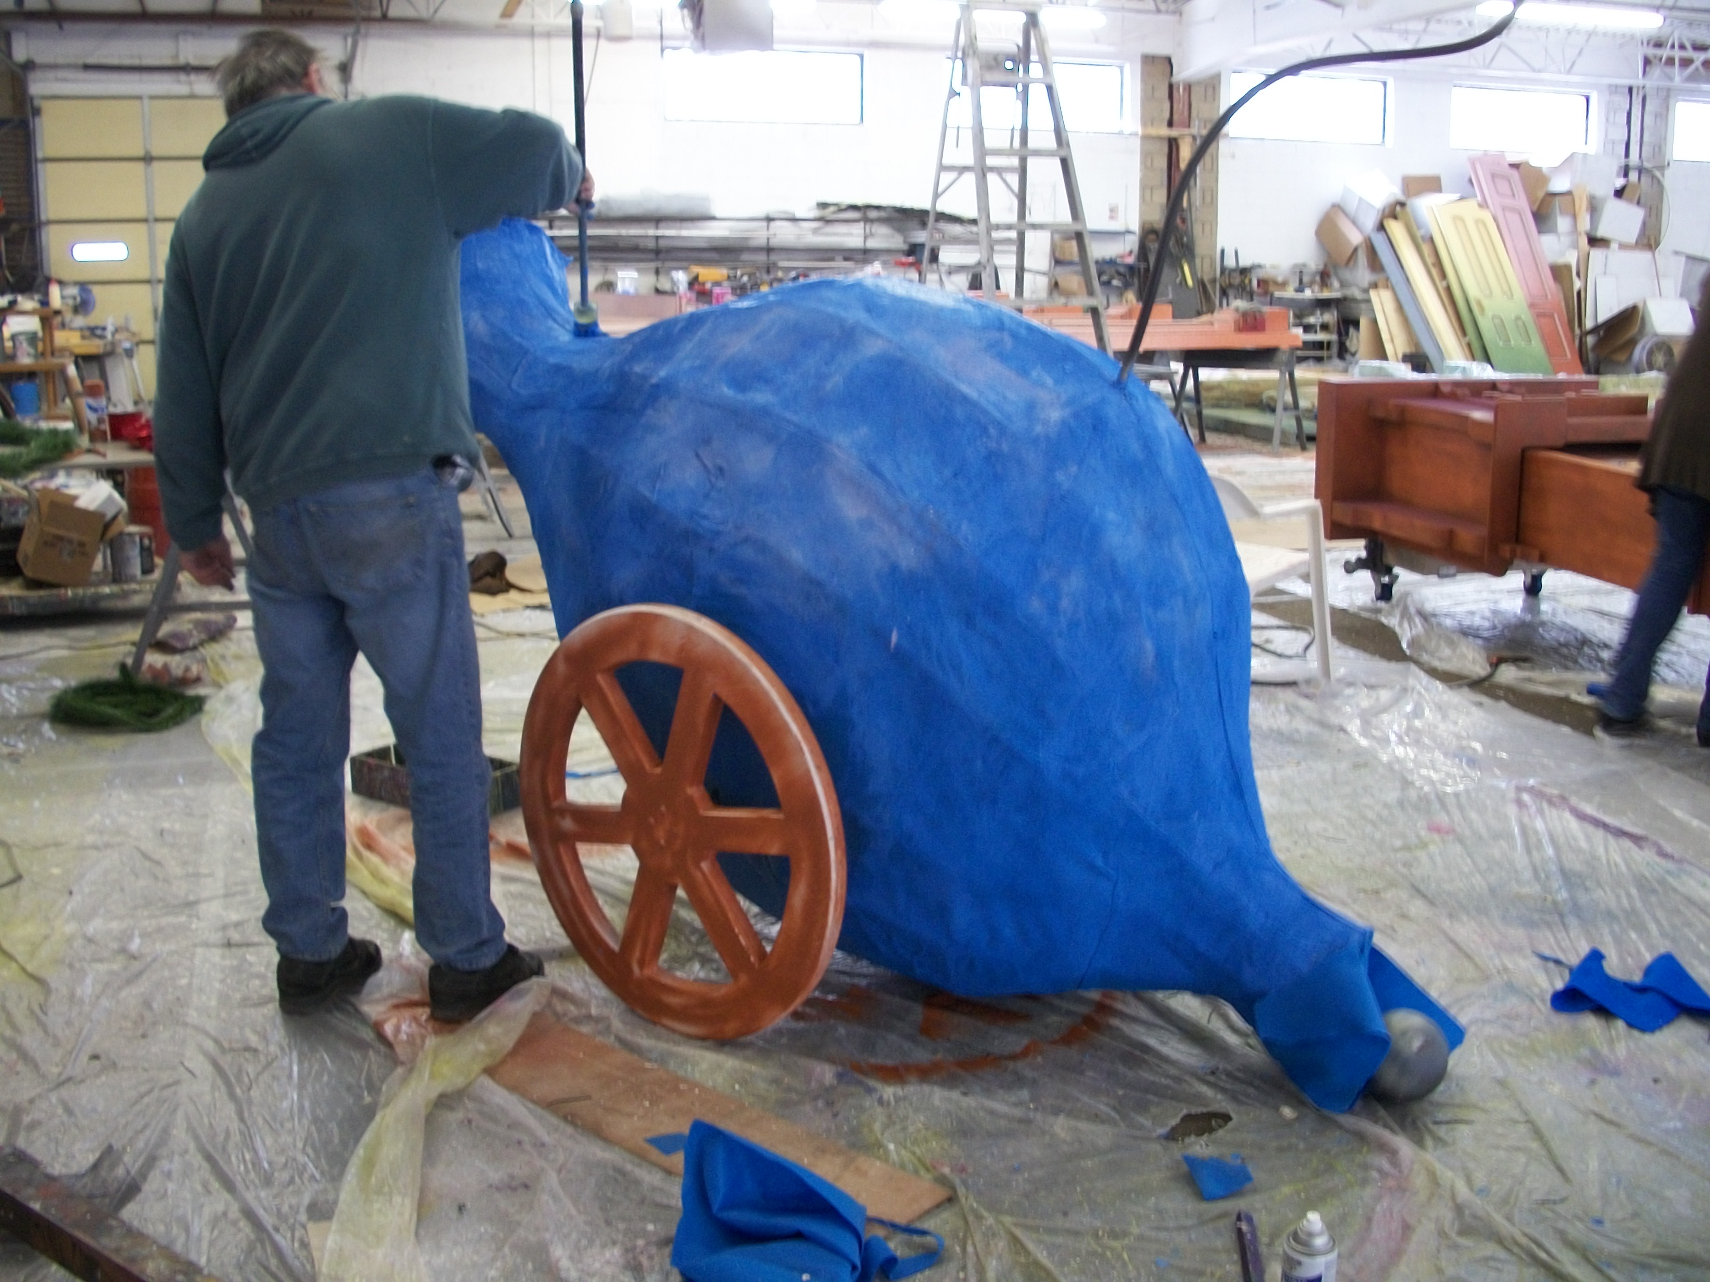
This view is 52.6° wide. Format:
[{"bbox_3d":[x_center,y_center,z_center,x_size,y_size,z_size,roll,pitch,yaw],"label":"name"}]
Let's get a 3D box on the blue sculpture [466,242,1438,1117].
[{"bbox_3d":[0.079,-0.077,3.279,2.250,1.480,1.200,7,13,37],"label":"blue sculpture"}]

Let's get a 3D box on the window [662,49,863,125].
[{"bbox_3d":[-1.042,-6.213,19.400,2.250,0.830,0.100,-4,11,-17],"label":"window"}]

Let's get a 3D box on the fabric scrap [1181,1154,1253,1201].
[{"bbox_3d":[0.545,0.789,2.573,0.095,0.020,0.130,0,10,5],"label":"fabric scrap"}]

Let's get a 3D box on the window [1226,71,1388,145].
[{"bbox_3d":[5.589,-6.598,21.400,2.250,0.830,0.100,-4,11,-17],"label":"window"}]

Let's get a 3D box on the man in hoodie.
[{"bbox_3d":[-0.842,-0.212,3.253,0.680,1.770,0.620,4,11,22],"label":"man in hoodie"}]

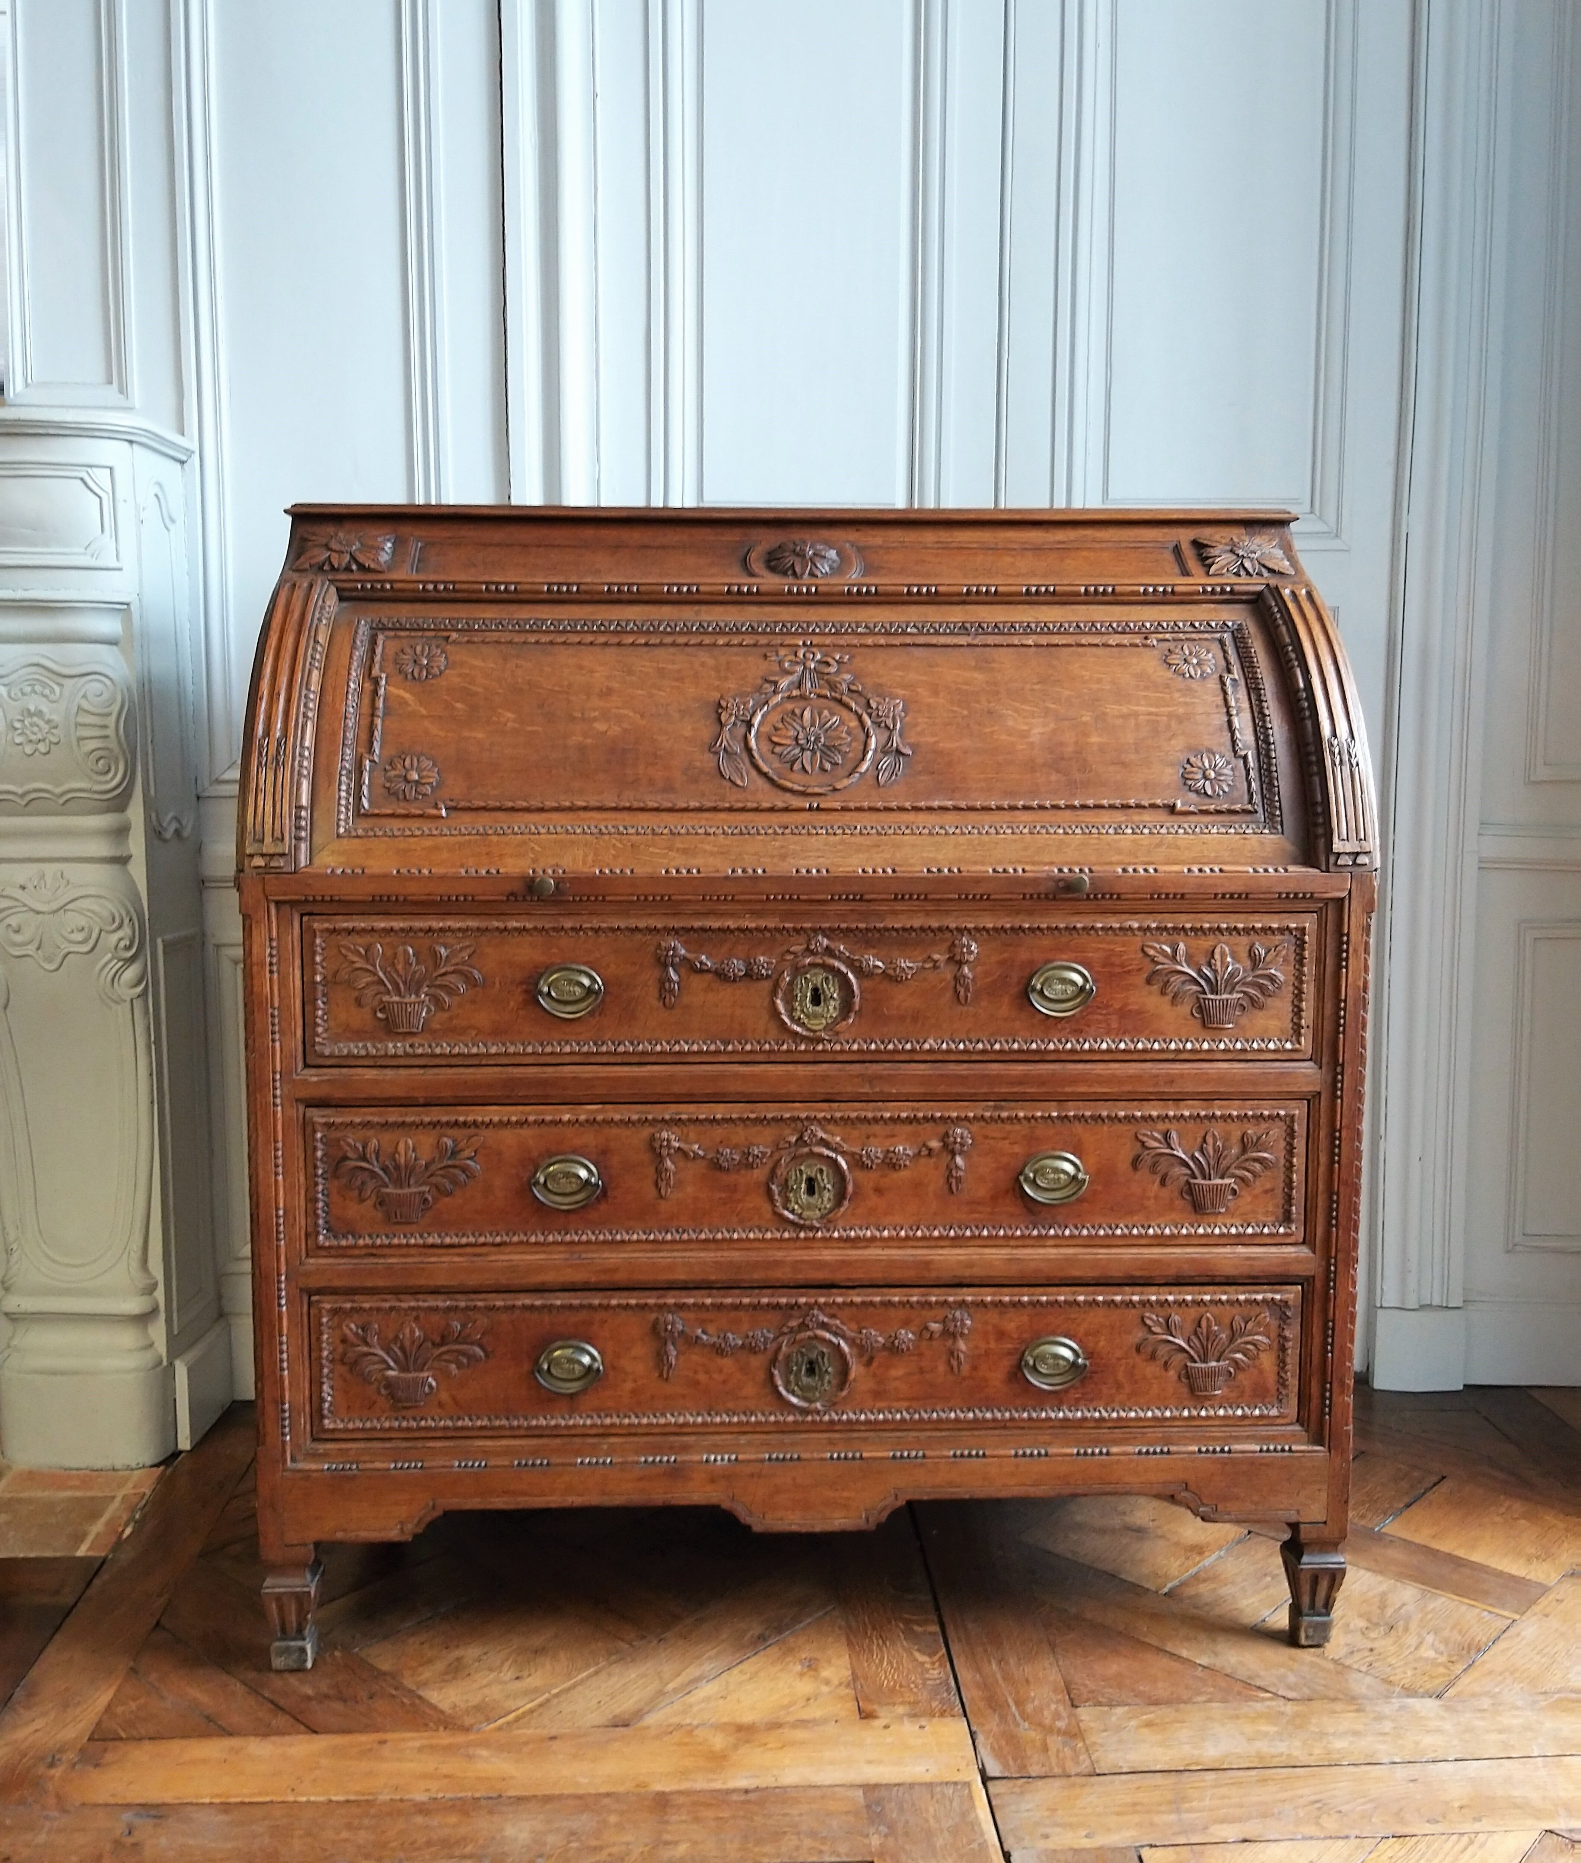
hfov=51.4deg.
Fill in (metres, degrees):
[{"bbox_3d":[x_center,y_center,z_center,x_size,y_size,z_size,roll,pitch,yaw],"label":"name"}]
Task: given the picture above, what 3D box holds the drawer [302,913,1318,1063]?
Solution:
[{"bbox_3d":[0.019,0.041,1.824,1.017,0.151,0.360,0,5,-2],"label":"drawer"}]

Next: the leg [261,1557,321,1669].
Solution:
[{"bbox_3d":[-0.518,0.702,1.719,0.052,0.127,0.051,0,5,-2],"label":"leg"}]

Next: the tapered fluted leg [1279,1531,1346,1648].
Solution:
[{"bbox_3d":[0.561,0.700,1.763,0.052,0.127,0.051,0,5,-2],"label":"tapered fluted leg"}]

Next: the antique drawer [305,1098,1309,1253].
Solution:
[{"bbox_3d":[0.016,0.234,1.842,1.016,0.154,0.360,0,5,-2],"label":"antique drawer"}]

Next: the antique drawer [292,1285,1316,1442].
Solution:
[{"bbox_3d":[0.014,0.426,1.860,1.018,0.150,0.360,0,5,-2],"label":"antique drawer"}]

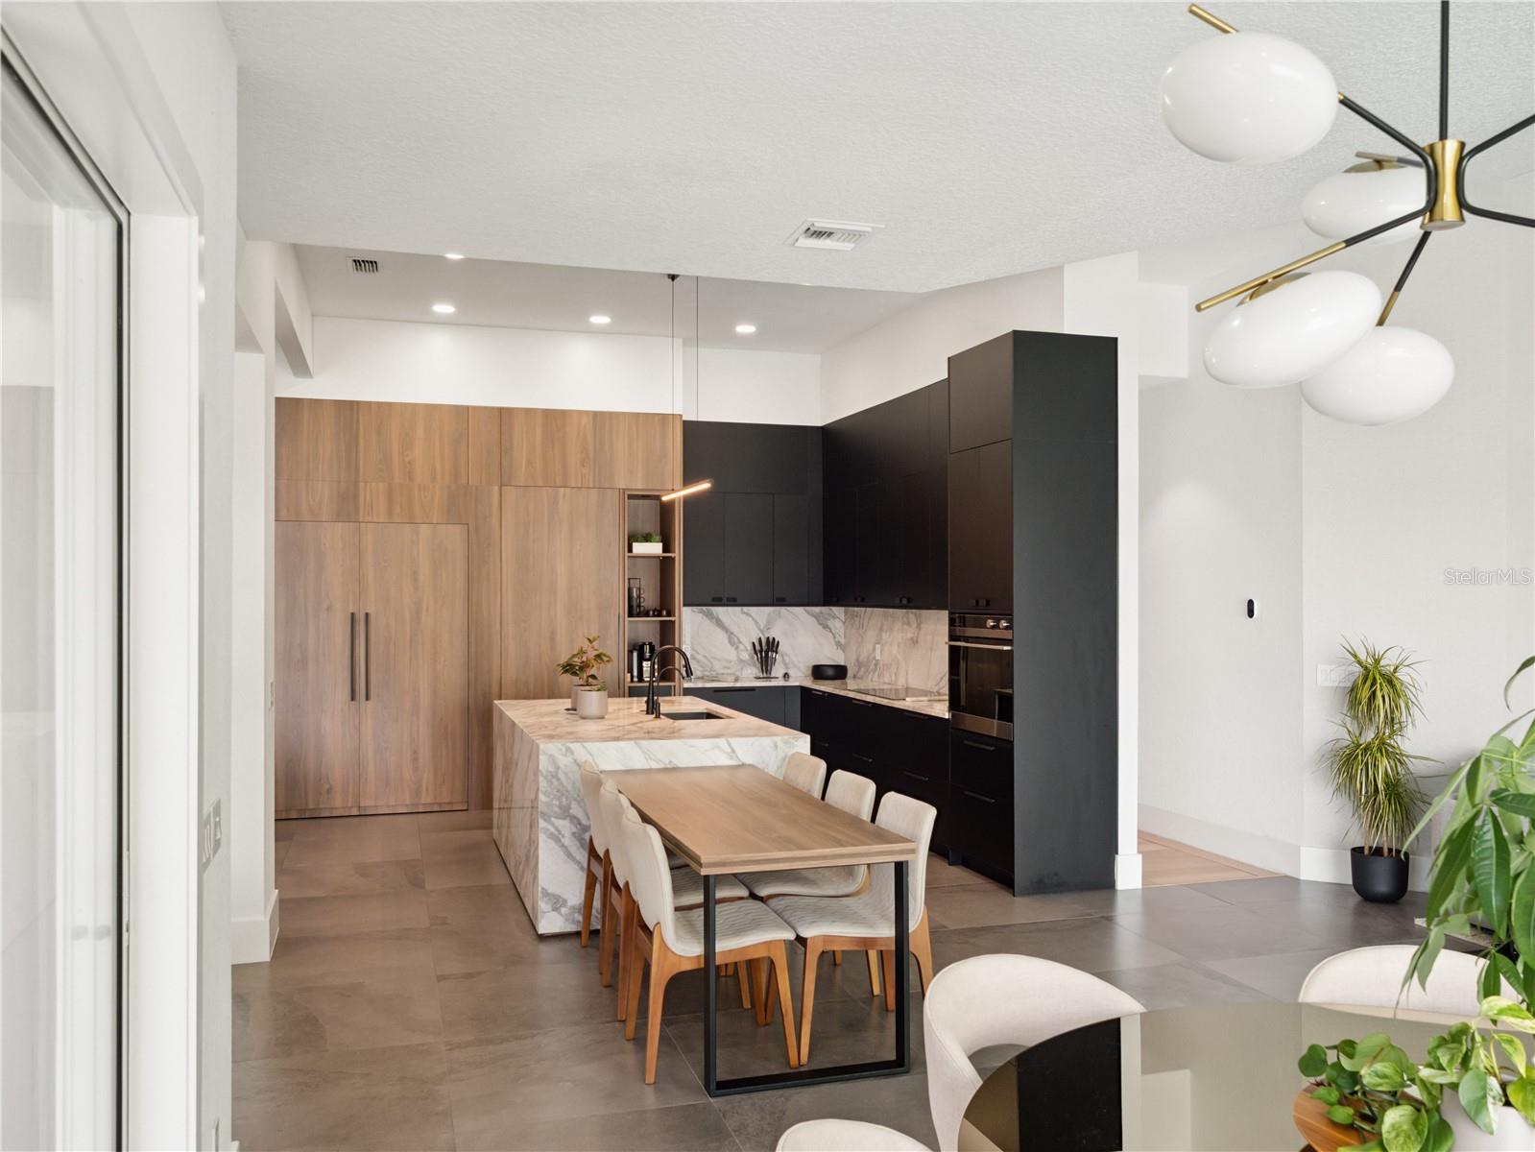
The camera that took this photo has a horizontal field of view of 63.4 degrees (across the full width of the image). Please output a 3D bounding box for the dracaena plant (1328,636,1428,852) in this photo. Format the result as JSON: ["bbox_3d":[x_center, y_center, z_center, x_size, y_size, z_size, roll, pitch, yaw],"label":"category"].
[{"bbox_3d":[3.288,0.927,6.691,0.530,1.156,0.480,0,-1,26],"label":"dracaena plant"}]

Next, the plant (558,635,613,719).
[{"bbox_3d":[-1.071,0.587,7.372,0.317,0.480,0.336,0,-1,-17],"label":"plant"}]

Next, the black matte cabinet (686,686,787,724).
[{"bbox_3d":[-0.335,1.340,10.375,0.883,0.864,0.595,0,-1,-17],"label":"black matte cabinet"}]

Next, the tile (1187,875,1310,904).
[{"bbox_3d":[2.743,1.738,6.833,0.733,0.015,0.498,0,-1,-17],"label":"tile"}]

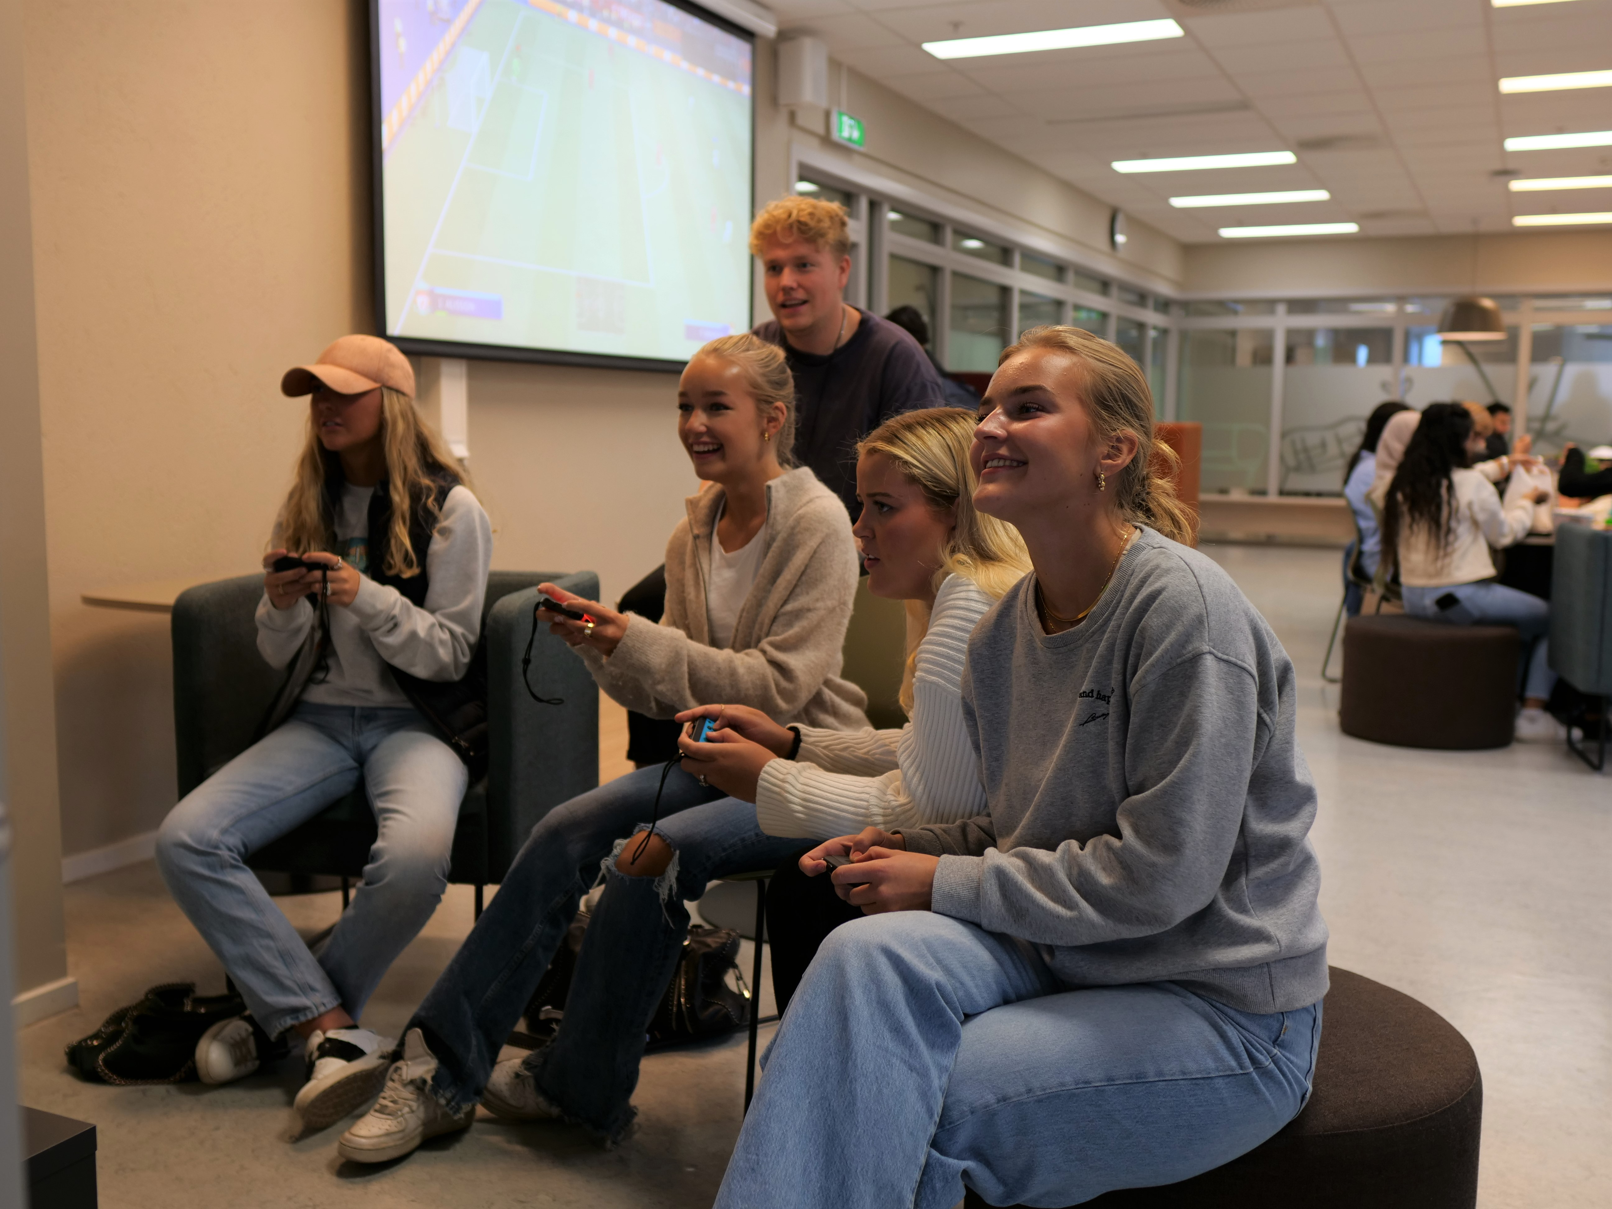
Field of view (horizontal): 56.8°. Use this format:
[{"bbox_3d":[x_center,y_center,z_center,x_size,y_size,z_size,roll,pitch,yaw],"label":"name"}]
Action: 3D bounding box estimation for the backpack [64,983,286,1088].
[{"bbox_3d":[-1.105,0.745,2.620,0.350,0.140,0.220,-1,7,-14],"label":"backpack"}]

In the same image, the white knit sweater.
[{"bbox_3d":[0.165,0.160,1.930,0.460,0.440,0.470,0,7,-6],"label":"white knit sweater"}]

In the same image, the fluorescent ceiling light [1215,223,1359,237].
[{"bbox_3d":[4.256,-3.315,13.185,1.180,0.050,0.300,4,8,26],"label":"fluorescent ceiling light"}]

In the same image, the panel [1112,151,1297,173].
[{"bbox_3d":[2.631,-2.934,9.878,1.180,0.050,0.300,4,8,26],"label":"panel"}]

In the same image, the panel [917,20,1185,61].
[{"bbox_3d":[1.112,-2.578,6.788,1.180,0.050,0.300,4,8,26],"label":"panel"}]

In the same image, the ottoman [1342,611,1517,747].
[{"bbox_3d":[2.370,0.286,5.689,0.595,0.415,0.595,4,8,26],"label":"ottoman"}]

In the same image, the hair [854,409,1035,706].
[{"bbox_3d":[0.183,-0.060,1.940,0.230,0.390,0.230,1,7,-3],"label":"hair"}]

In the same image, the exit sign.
[{"bbox_3d":[0.204,-2.351,7.383,0.050,0.145,0.330,4,8,26],"label":"exit sign"}]

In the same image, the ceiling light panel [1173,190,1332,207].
[{"bbox_3d":[3.392,-3.113,11.437,1.180,0.050,0.300,4,8,26],"label":"ceiling light panel"}]

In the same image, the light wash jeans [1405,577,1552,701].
[{"bbox_3d":[2.640,0.135,5.820,0.570,0.460,0.390,-2,8,-25],"label":"light wash jeans"}]

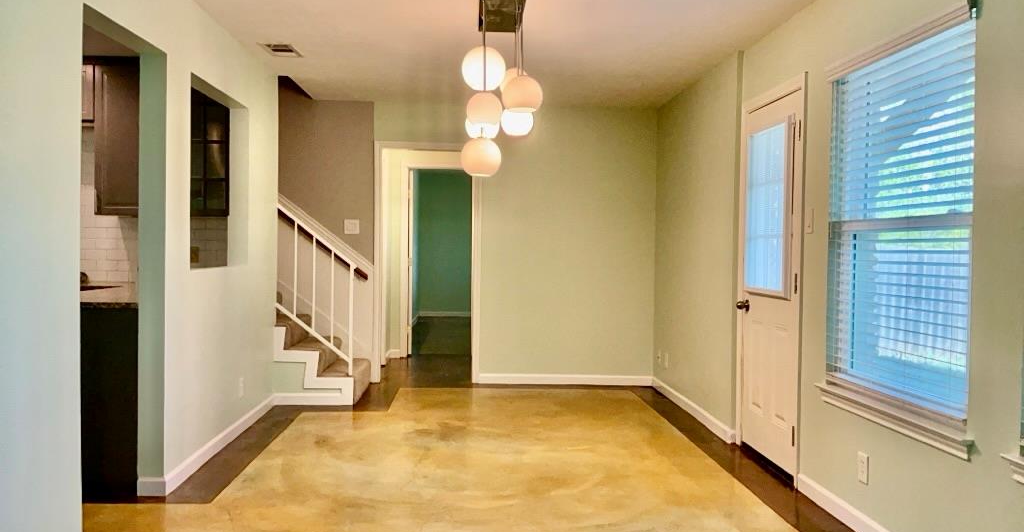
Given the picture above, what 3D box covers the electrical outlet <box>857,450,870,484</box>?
[{"bbox_3d":[1.487,0.859,3.383,0.010,0.120,0.078,1,2,-3],"label":"electrical outlet"}]

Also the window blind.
[{"bbox_3d":[1.520,-0.166,3.227,0.055,1.373,1.049,1,2,-3],"label":"window blind"}]

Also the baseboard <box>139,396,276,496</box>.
[{"bbox_3d":[-1.767,1.016,4.872,0.135,0.100,2.178,1,2,-3],"label":"baseboard"}]

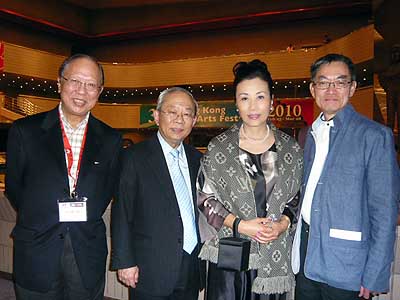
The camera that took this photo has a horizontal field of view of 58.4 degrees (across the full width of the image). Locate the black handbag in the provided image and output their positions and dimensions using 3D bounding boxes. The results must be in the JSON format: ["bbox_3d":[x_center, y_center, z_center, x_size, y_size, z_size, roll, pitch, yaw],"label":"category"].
[{"bbox_3d":[0.121,0.337,1.290,0.090,0.180,0.075,1,2,24],"label":"black handbag"}]

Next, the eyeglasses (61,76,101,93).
[{"bbox_3d":[-0.477,-0.264,1.430,0.138,0.042,0.140,10,7,-29],"label":"eyeglasses"}]

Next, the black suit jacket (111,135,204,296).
[{"bbox_3d":[-0.177,0.281,1.610,0.480,0.720,0.280,-1,2,-25],"label":"black suit jacket"}]

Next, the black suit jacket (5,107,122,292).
[{"bbox_3d":[-0.563,0.203,1.500,0.490,0.740,0.290,-1,2,-18],"label":"black suit jacket"}]

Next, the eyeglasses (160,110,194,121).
[{"bbox_3d":[-0.103,-0.156,1.570,0.135,0.040,0.140,6,9,-19],"label":"eyeglasses"}]

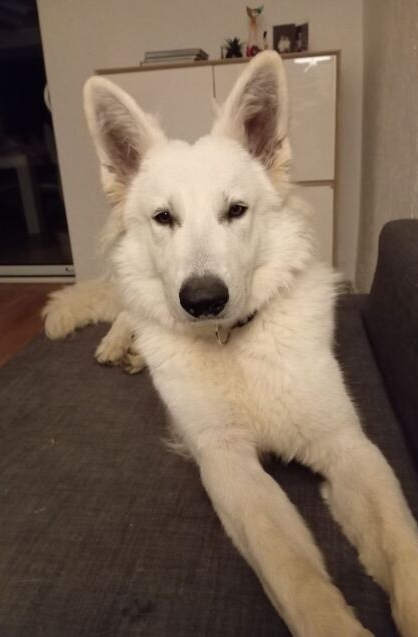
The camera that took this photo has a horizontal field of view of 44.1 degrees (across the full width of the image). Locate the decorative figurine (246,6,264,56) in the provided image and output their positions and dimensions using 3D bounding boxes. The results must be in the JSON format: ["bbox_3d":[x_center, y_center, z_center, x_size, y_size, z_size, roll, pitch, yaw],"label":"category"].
[{"bbox_3d":[0.238,-1.465,2.672,0.090,0.264,0.070,0,18,10],"label":"decorative figurine"}]

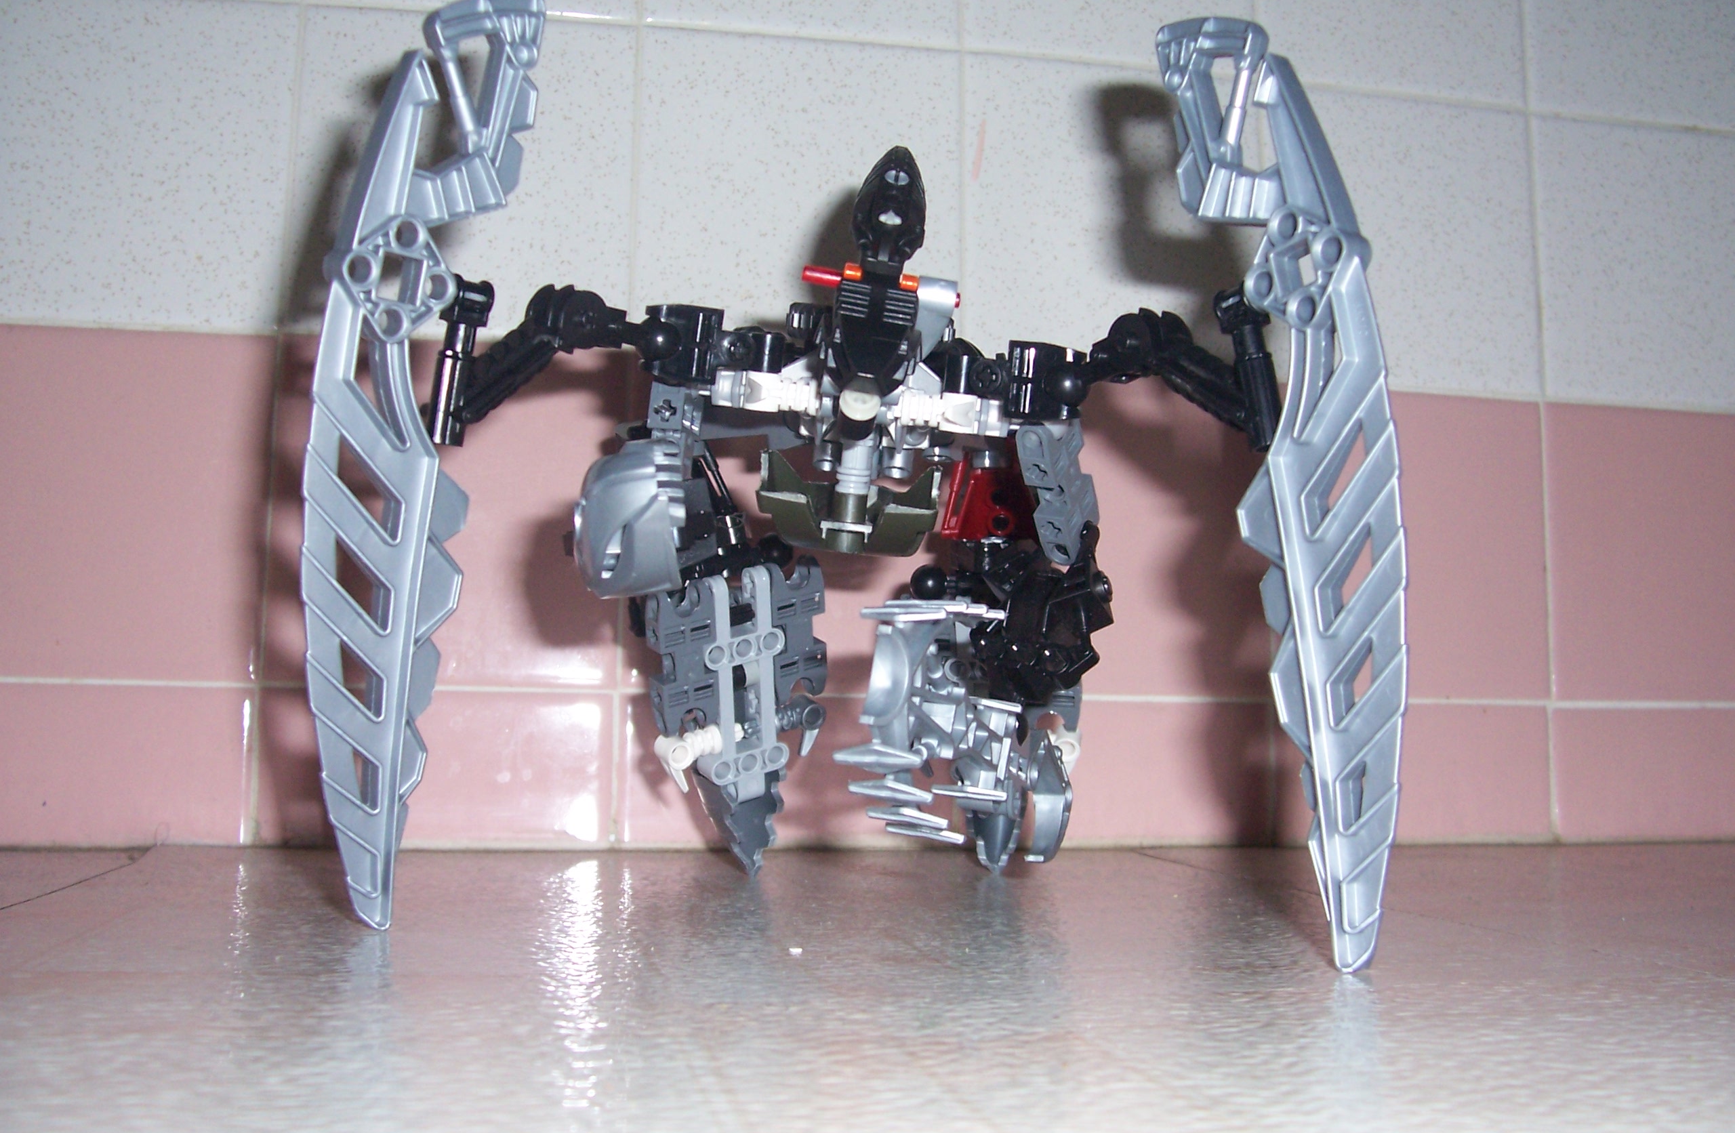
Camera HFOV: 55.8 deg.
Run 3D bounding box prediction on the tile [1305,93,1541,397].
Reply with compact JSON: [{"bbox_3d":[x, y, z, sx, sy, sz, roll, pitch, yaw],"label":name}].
[{"bbox_3d":[0.192,-0.115,0.591,0.104,0.106,0.008,2,-6,-11],"label":"tile"}]

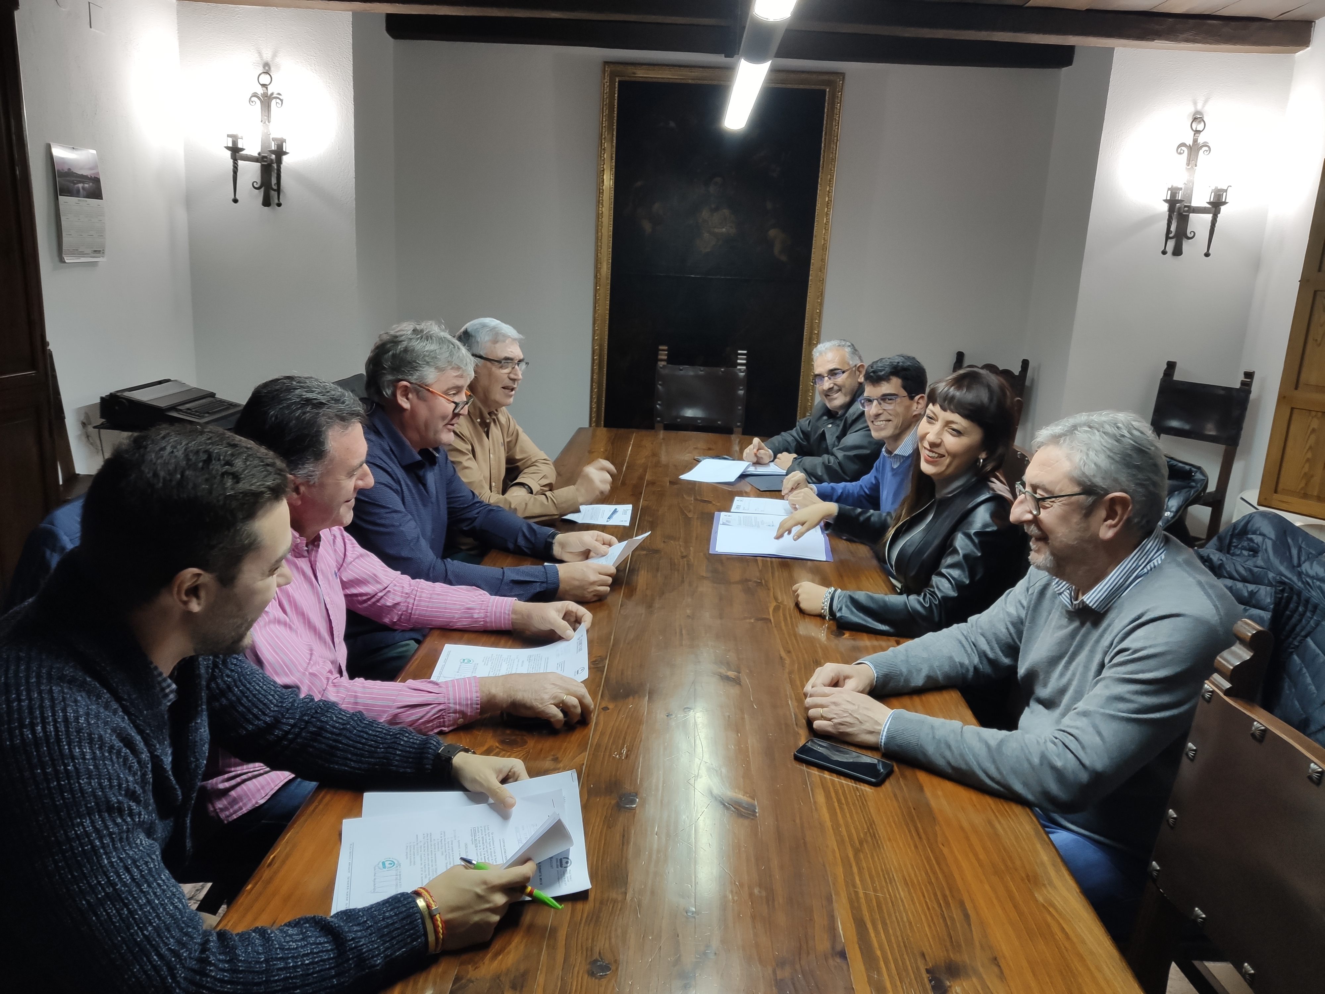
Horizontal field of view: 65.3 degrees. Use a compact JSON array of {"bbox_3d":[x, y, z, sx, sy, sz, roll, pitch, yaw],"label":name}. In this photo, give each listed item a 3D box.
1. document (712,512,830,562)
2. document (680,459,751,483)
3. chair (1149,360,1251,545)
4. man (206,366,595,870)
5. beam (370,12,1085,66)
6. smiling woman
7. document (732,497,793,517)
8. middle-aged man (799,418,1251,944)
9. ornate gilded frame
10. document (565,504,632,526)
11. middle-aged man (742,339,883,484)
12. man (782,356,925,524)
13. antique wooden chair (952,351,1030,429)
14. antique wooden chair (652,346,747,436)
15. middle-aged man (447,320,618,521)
[{"bbox_3d":[0.316,0.106,3.056,0.320,0.012,0.460,3,13,0],"label":"document"},{"bbox_3d":[0.208,-0.100,3.881,0.205,0.020,0.300,6,13,14],"label":"document"},{"bbox_3d":[2.769,-0.123,5.562,0.480,1.120,0.470,-9,18,-43],"label":"chair"},{"bbox_3d":[-0.511,0.429,1.882,0.700,1.330,0.560,3,13,1],"label":"man"},{"bbox_3d":[0.355,-2.449,5.532,3.650,0.150,0.180,3,13,2],"label":"beam"},{"bbox_3d":[0.617,0.341,2.483,0.660,1.345,0.570,-1,14,-18],"label":"smiling woman"},{"bbox_3d":[0.375,0.031,3.333,0.297,0.006,0.210,3,13,1],"label":"document"},{"bbox_3d":[0.522,0.521,1.665,0.670,1.355,0.560,1,13,-7],"label":"middle-aged man"},{"bbox_3d":[0.311,-1.410,6.537,1.471,2.451,0.080,3,13,1],"label":"ornate gilded frame"},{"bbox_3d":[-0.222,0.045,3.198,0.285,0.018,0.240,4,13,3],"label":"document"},{"bbox_3d":[0.657,0.063,3.783,0.660,1.300,0.560,-4,15,-28],"label":"middle-aged man"},{"bbox_3d":[0.681,0.183,3.276,0.660,1.300,0.550,-2,14,-22],"label":"man"},{"bbox_3d":[1.805,-0.276,6.110,0.480,1.080,0.480,15,18,43],"label":"antique wooden chair"},{"bbox_3d":[0.155,-0.155,5.133,0.465,1.120,0.480,3,13,-1],"label":"antique wooden chair"},{"bbox_3d":[-0.513,0.146,3.059,0.680,1.347,0.560,7,14,18],"label":"middle-aged man"}]

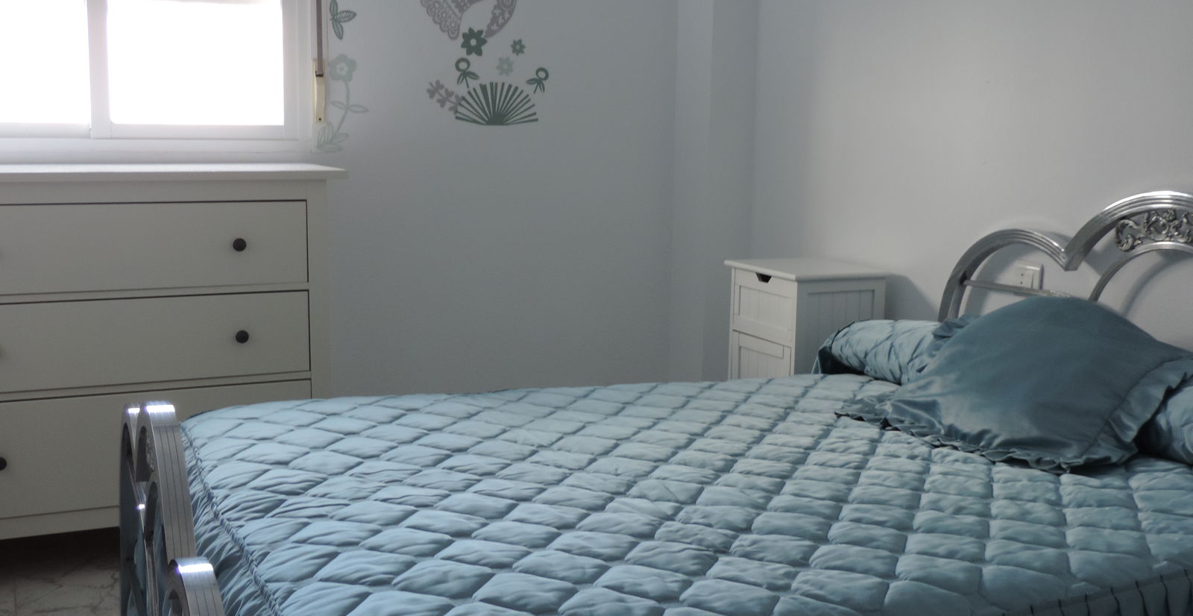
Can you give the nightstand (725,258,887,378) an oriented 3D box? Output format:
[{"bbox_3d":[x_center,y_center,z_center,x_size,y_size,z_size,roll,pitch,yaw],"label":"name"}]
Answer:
[{"bbox_3d":[0.557,0.230,3.307,0.305,0.690,0.319,-4,11,-27],"label":"nightstand"}]

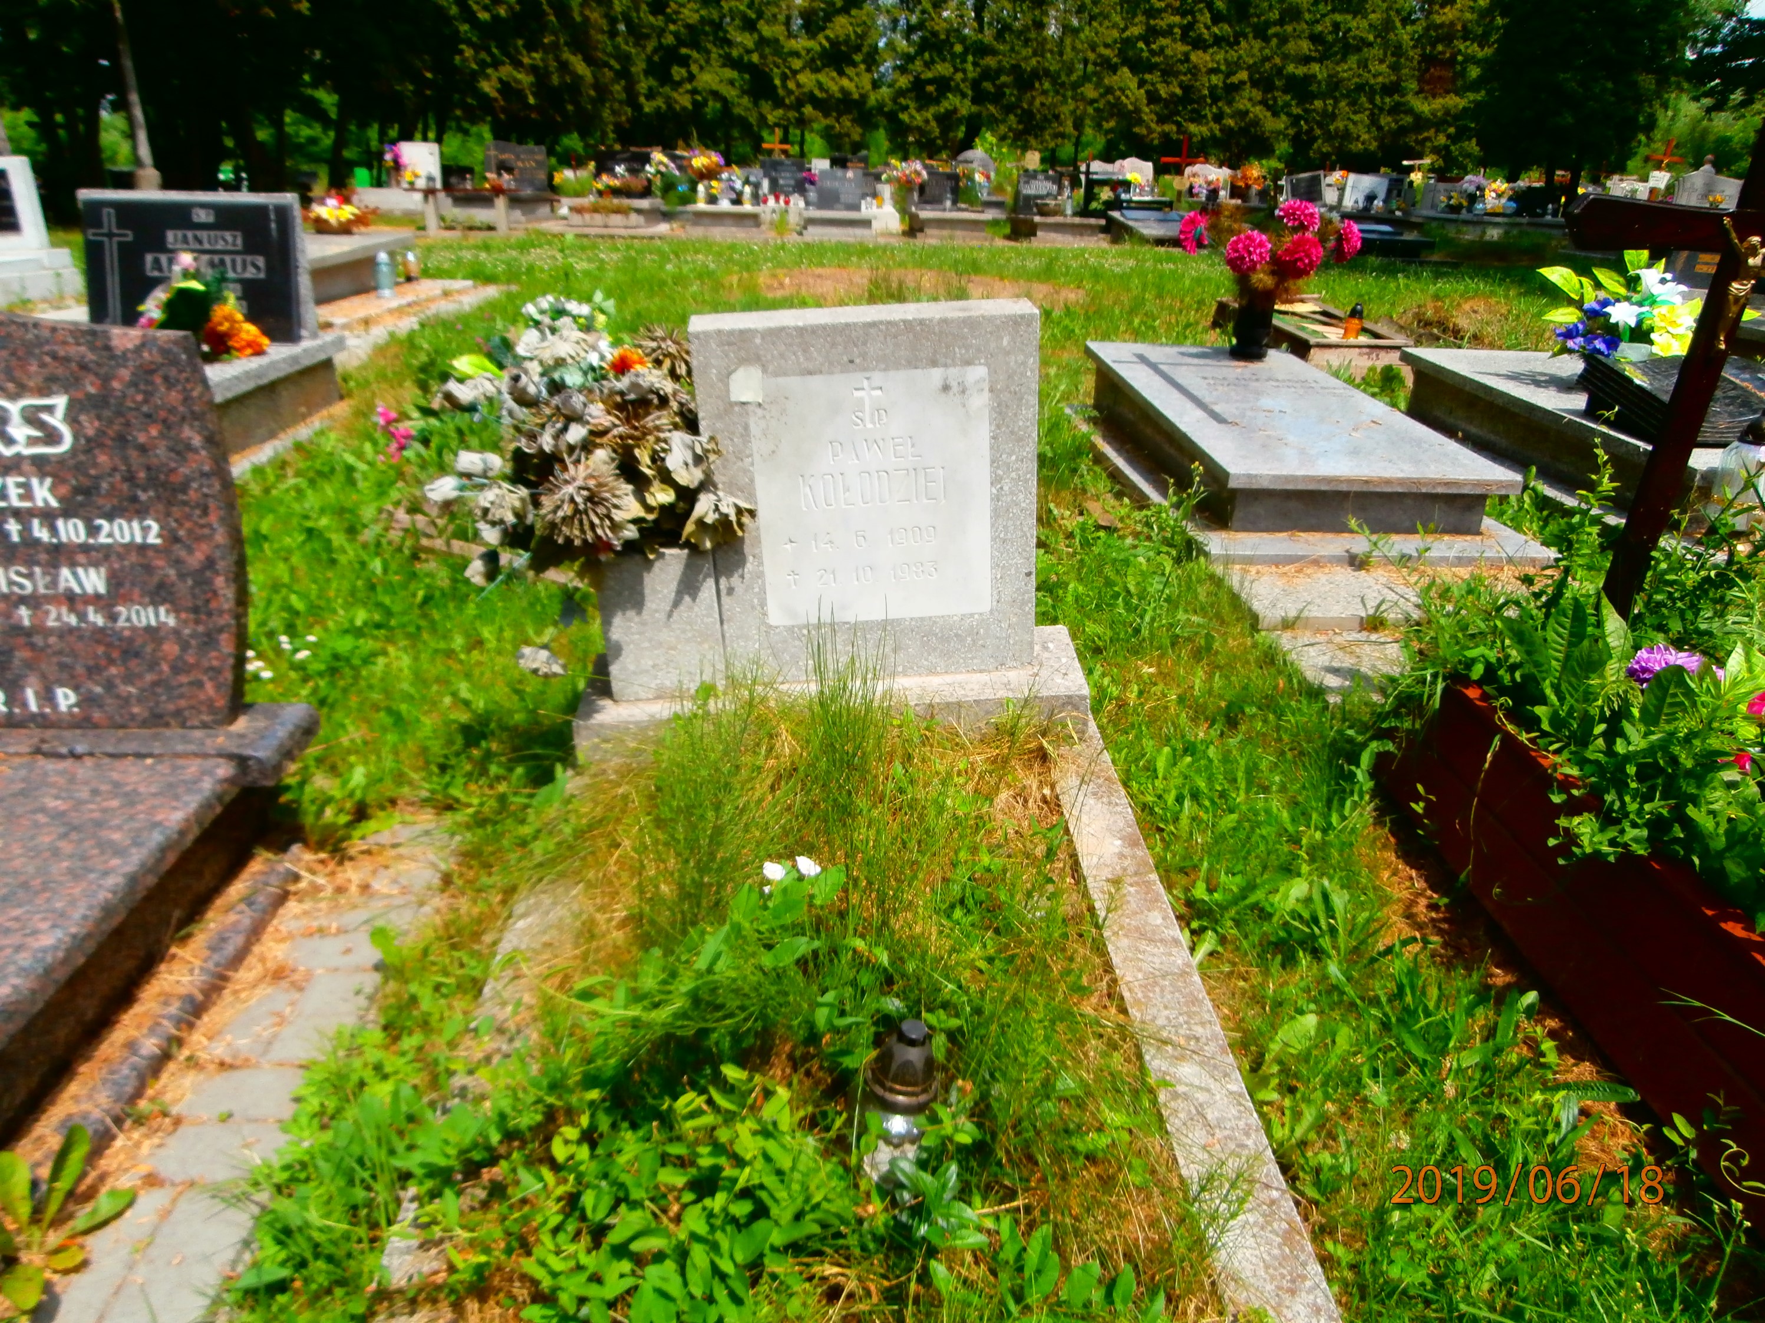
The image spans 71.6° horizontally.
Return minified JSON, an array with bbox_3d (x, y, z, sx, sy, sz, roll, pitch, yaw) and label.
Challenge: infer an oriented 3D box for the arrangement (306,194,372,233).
[{"bbox_3d":[-3.648,-2.979,8.135,0.360,0.270,0.310,0,24,-5],"label":"arrangement"}]

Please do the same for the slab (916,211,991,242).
[{"bbox_3d":[0.822,-5.414,15.134,0.920,0.262,1.600,1,24,-3],"label":"slab"}]

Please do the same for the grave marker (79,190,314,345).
[{"bbox_3d":[-2.762,-1.597,4.948,0.810,0.560,0.150,0,16,-5],"label":"grave marker"}]

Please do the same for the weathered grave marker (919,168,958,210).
[{"bbox_3d":[0.693,-5.880,15.277,0.547,0.463,0.130,0,24,-4],"label":"weathered grave marker"}]

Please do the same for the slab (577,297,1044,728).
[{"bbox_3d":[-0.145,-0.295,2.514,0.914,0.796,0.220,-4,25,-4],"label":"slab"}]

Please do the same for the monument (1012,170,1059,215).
[{"bbox_3d":[1.884,-5.670,14.800,0.530,0.520,0.110,-2,24,-4],"label":"monument"}]

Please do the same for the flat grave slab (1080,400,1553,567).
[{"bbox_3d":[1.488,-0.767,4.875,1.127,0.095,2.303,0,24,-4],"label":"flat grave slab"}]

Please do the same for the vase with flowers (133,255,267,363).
[{"bbox_3d":[-2.553,-1.335,4.600,0.380,0.360,0.280,-1,24,-2],"label":"vase with flowers"}]

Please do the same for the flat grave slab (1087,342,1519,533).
[{"bbox_3d":[1.322,-0.820,4.285,0.845,0.200,1.819,0,26,-5],"label":"flat grave slab"}]

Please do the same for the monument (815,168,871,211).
[{"bbox_3d":[-0.510,-6.011,15.600,0.710,0.520,0.120,-2,24,-4],"label":"monument"}]

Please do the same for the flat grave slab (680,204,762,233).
[{"bbox_3d":[-1.974,-5.761,15.843,1.000,0.310,1.800,-1,24,-3],"label":"flat grave slab"}]

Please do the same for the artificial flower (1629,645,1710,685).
[{"bbox_3d":[1.360,0.008,2.120,0.115,0.080,0.110,-1,24,-2],"label":"artificial flower"}]

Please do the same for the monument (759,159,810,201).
[{"bbox_3d":[-1.236,-5.981,15.262,0.591,0.532,0.130,0,24,-4],"label":"monument"}]

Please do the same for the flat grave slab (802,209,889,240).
[{"bbox_3d":[-0.470,-5.436,15.148,0.960,0.259,1.600,1,24,-3],"label":"flat grave slab"}]

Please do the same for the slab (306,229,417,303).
[{"bbox_3d":[-4.041,-2.766,8.694,0.880,0.310,2.000,-1,24,-2],"label":"slab"}]

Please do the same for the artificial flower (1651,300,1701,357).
[{"bbox_3d":[2.686,-1.129,4.150,0.130,0.160,0.120,-1,24,-2],"label":"artificial flower"}]

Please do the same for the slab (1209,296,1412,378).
[{"bbox_3d":[2.466,-1.901,7.169,0.600,0.210,1.700,0,24,-4],"label":"slab"}]

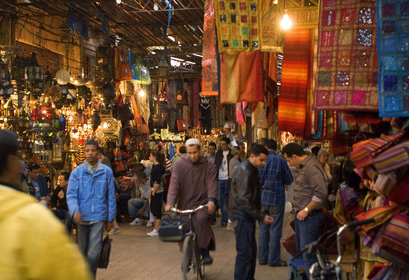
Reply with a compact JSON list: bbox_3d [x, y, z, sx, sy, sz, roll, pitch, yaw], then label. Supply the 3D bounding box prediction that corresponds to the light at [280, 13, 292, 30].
[{"bbox_3d":[0.675,-0.975,5.000,0.090,0.140,0.090,0,0,0],"label":"light"}]

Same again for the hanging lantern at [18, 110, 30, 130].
[{"bbox_3d":[-2.785,-0.302,9.400,0.190,0.310,0.190,0,0,-22],"label":"hanging lantern"}]

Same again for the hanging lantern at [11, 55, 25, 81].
[{"bbox_3d":[-2.770,-1.074,9.000,0.210,0.390,0.210,0,0,-22],"label":"hanging lantern"}]

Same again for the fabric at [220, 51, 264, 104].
[{"bbox_3d":[0.438,-0.741,7.200,0.540,0.640,0.100,0,0,11],"label":"fabric"}]

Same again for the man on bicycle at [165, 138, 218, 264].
[{"bbox_3d":[-0.149,0.703,6.950,0.630,1.460,0.800,0,0,7],"label":"man on bicycle"}]

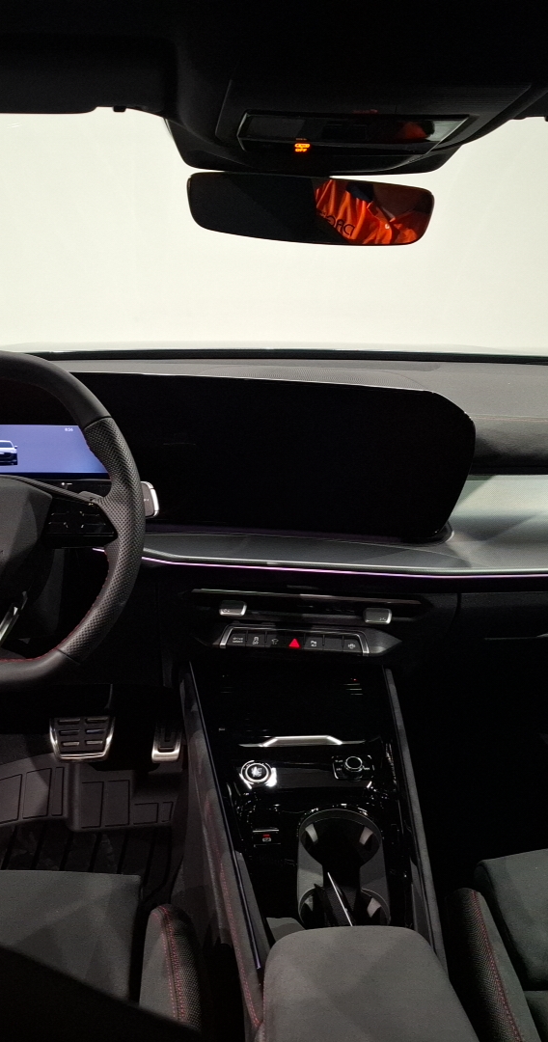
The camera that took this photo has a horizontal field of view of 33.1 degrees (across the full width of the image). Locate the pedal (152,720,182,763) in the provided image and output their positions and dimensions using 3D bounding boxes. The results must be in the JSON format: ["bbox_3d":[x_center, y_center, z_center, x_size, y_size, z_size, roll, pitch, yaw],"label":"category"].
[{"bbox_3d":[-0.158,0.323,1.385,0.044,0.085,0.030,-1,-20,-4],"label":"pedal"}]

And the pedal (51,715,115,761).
[{"bbox_3d":[-0.281,0.321,1.365,0.093,0.068,0.030,-1,-15,-4],"label":"pedal"}]

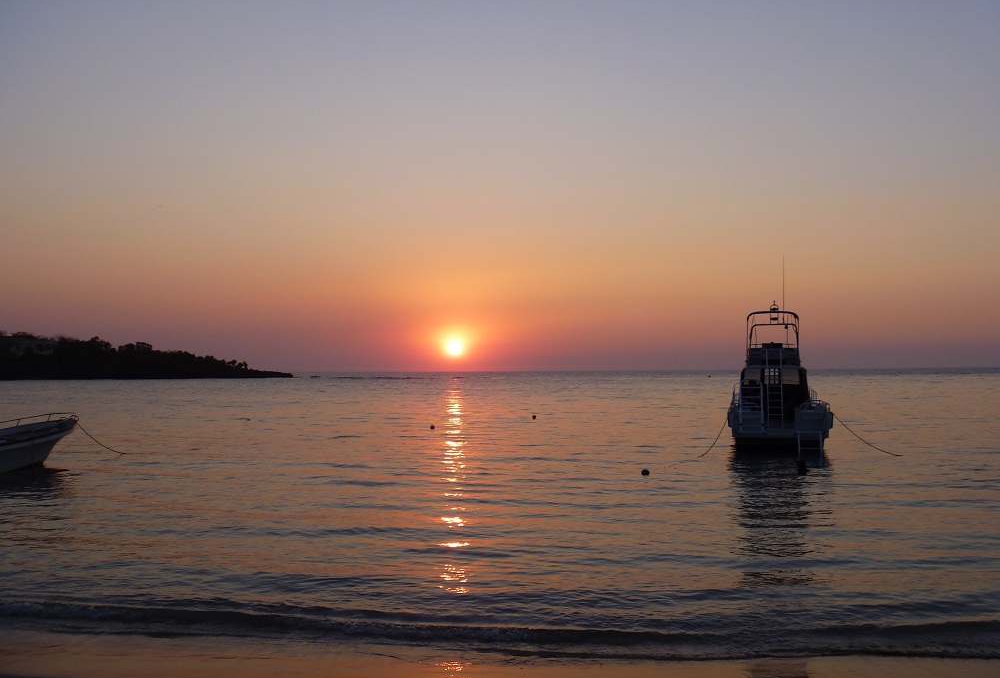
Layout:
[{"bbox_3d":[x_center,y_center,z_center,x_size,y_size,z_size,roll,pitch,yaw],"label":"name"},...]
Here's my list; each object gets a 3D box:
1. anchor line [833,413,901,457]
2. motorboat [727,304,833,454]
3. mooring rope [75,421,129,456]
[{"bbox_3d":[11.087,2.878,30.610,0.080,1.073,2.932,0,-2,-20],"label":"anchor line"},{"bbox_3d":[9.690,1.273,36.219,3.350,5.050,9.200,-1,-2,11],"label":"motorboat"},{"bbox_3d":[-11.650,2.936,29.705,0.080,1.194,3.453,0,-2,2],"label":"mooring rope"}]

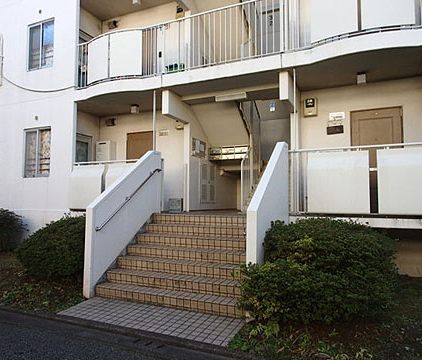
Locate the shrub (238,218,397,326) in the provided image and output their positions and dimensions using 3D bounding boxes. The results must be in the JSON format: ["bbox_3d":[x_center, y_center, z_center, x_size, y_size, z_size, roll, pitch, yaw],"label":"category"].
[{"bbox_3d":[1.361,1.107,4.343,1.680,1.228,1.365,-2,-3,25],"label":"shrub"}]

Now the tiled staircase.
[{"bbox_3d":[-0.315,1.194,5.564,2.431,1.190,1.659,-2,-3,25],"label":"tiled staircase"}]

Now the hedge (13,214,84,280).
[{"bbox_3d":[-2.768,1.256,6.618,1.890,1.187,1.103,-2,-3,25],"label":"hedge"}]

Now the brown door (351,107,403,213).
[{"bbox_3d":[3.167,-0.362,6.615,0.890,2.006,0.073,-2,-3,25],"label":"brown door"}]

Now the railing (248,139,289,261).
[{"bbox_3d":[0.885,0.553,5.079,0.131,2.415,1.848,-2,-3,25],"label":"railing"}]

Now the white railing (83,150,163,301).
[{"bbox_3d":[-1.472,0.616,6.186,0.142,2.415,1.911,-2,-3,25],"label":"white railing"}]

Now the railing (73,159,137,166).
[{"bbox_3d":[-2.238,-0.397,7.462,1.911,0.063,0.063,-2,-3,25],"label":"railing"}]

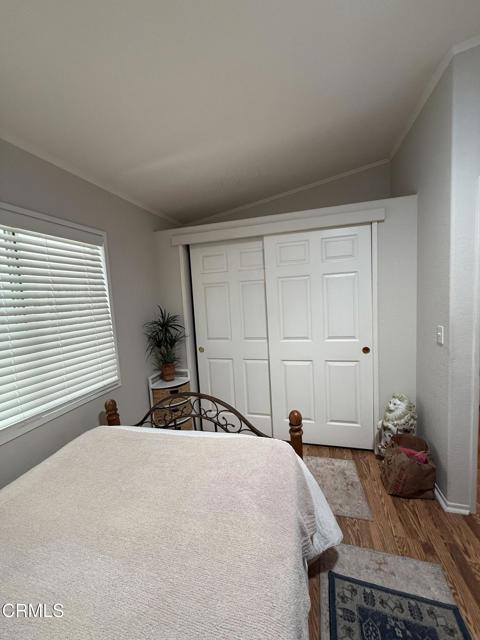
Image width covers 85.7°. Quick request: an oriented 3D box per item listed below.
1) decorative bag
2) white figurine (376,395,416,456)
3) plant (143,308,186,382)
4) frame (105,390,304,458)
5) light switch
[{"bbox_3d":[1.218,1.041,1.881,0.310,0.360,0.220,-2,6,16],"label":"decorative bag"},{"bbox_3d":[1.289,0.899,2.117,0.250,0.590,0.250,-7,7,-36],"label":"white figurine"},{"bbox_3d":[-0.710,0.250,2.568,0.370,0.760,0.370,-2,6,16],"label":"plant"},{"bbox_3d":[-0.286,0.903,1.768,1.450,0.830,0.080,-2,6,16],"label":"frame"},{"bbox_3d":[1.311,0.104,1.698,0.015,0.120,0.075,-2,6,16],"label":"light switch"}]

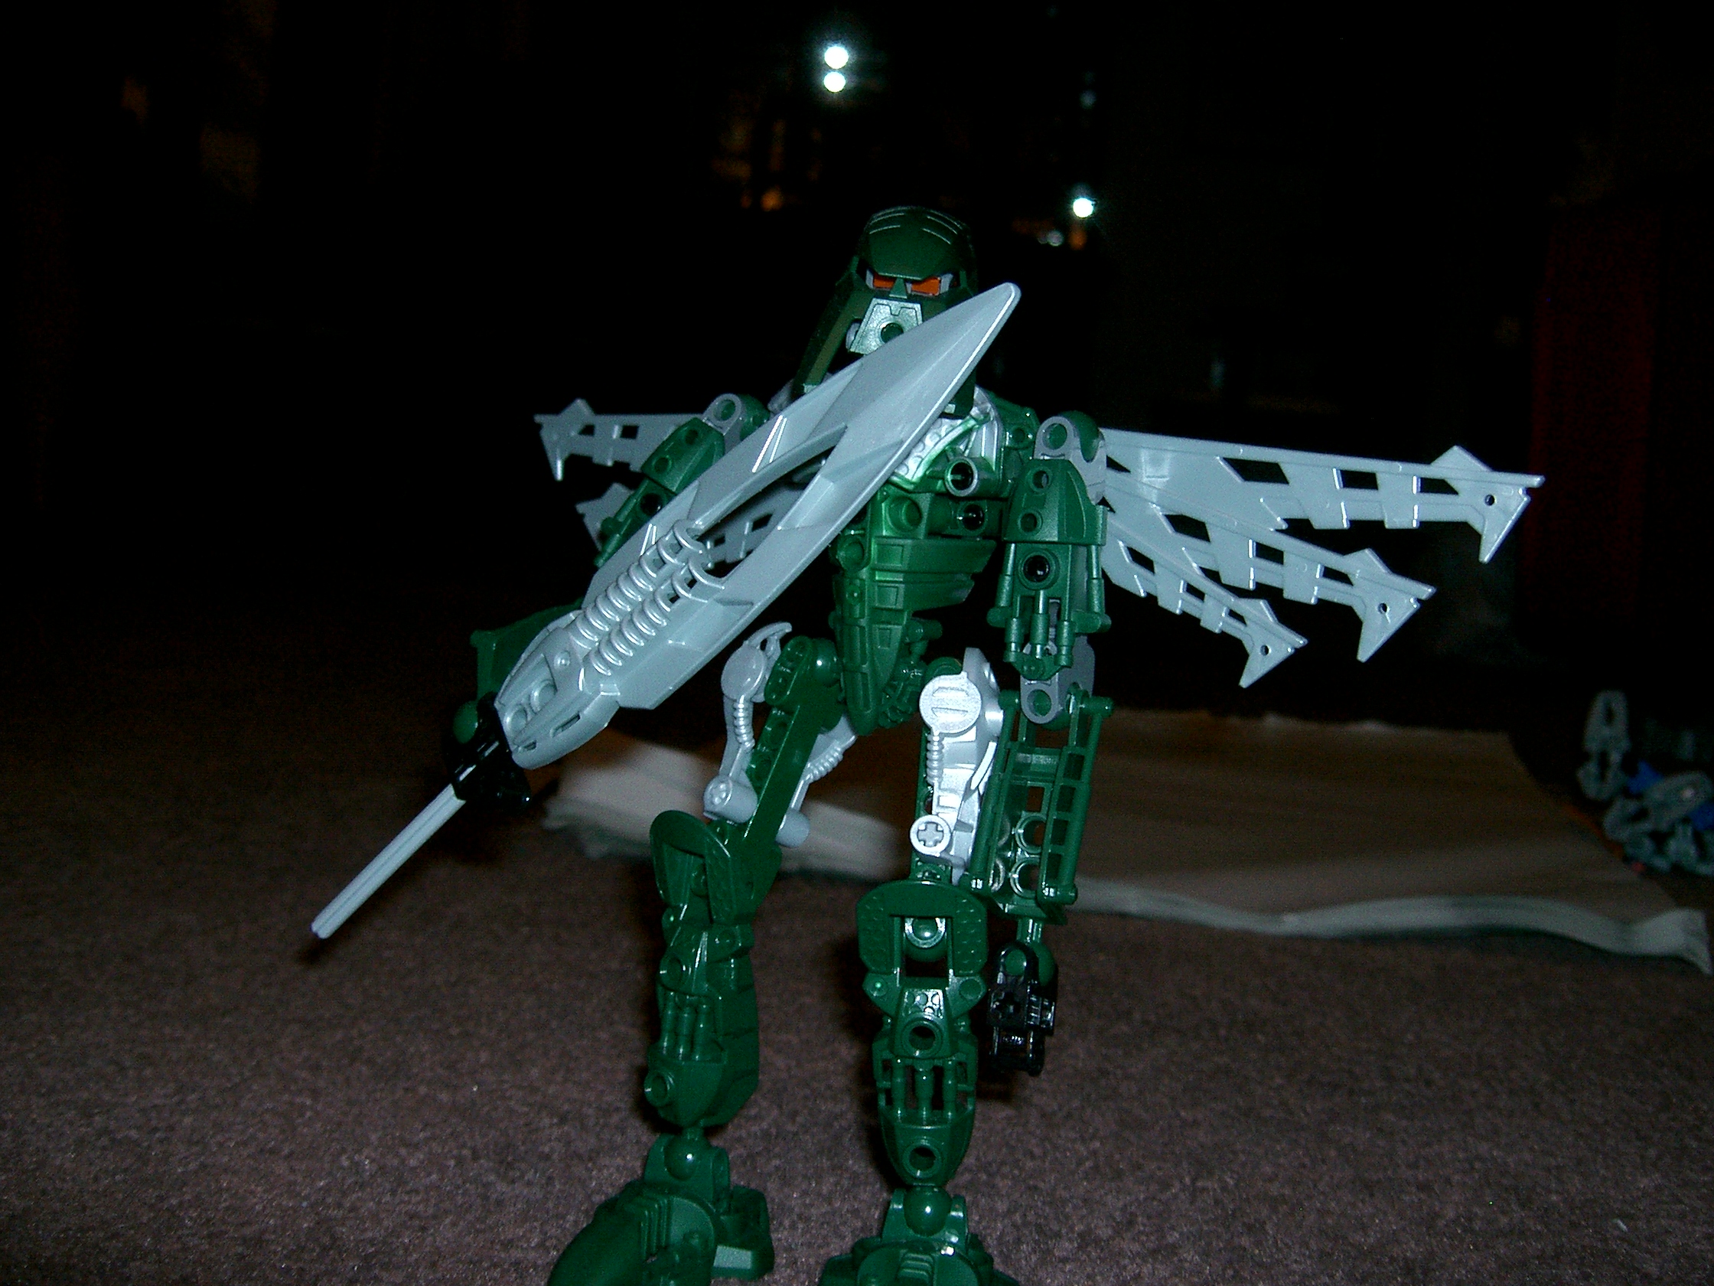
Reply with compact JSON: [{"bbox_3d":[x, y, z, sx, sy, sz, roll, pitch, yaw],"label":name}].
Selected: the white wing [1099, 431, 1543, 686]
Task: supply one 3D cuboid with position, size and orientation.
[{"bbox_3d":[0.078,-0.018,0.388,0.107,0.053,0.019,11,8,30],"label":"white wing"}]

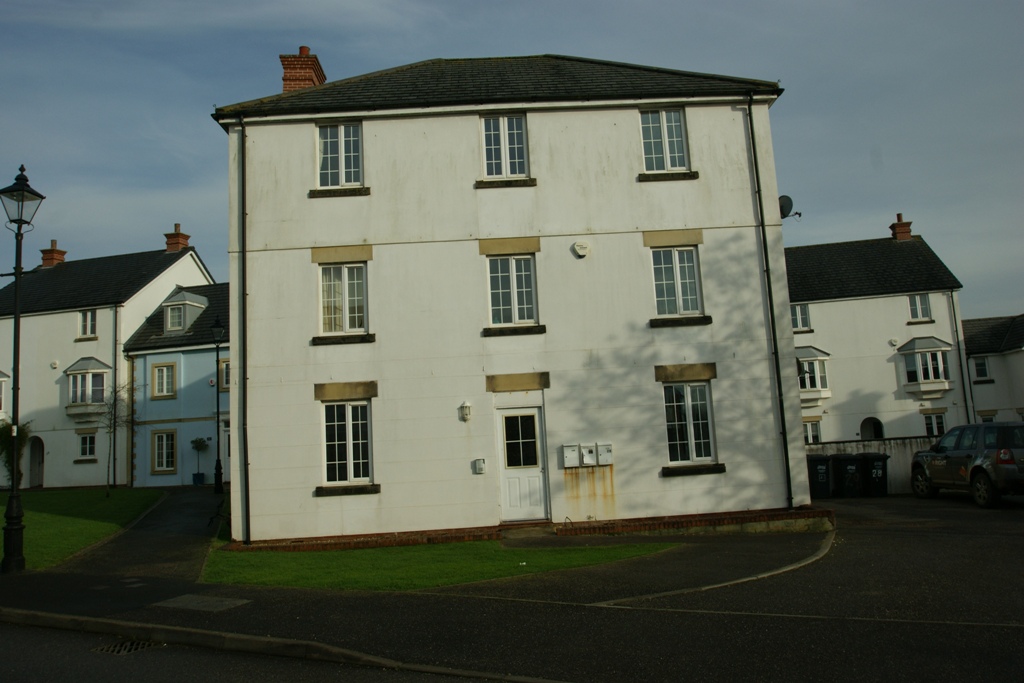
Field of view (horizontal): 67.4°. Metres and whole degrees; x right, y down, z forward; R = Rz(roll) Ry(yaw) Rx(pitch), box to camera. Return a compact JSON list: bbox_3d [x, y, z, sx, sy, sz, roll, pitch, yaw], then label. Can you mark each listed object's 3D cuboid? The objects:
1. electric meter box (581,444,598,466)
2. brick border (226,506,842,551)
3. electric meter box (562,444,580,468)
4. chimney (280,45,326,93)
[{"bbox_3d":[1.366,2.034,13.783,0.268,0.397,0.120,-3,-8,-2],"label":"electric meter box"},{"bbox_3d":[0.337,3.345,13.443,10.600,0.270,0.400,-3,-8,-2],"label":"brick border"},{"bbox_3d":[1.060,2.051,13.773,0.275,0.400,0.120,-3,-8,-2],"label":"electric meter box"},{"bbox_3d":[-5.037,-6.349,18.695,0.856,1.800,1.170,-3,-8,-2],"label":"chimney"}]

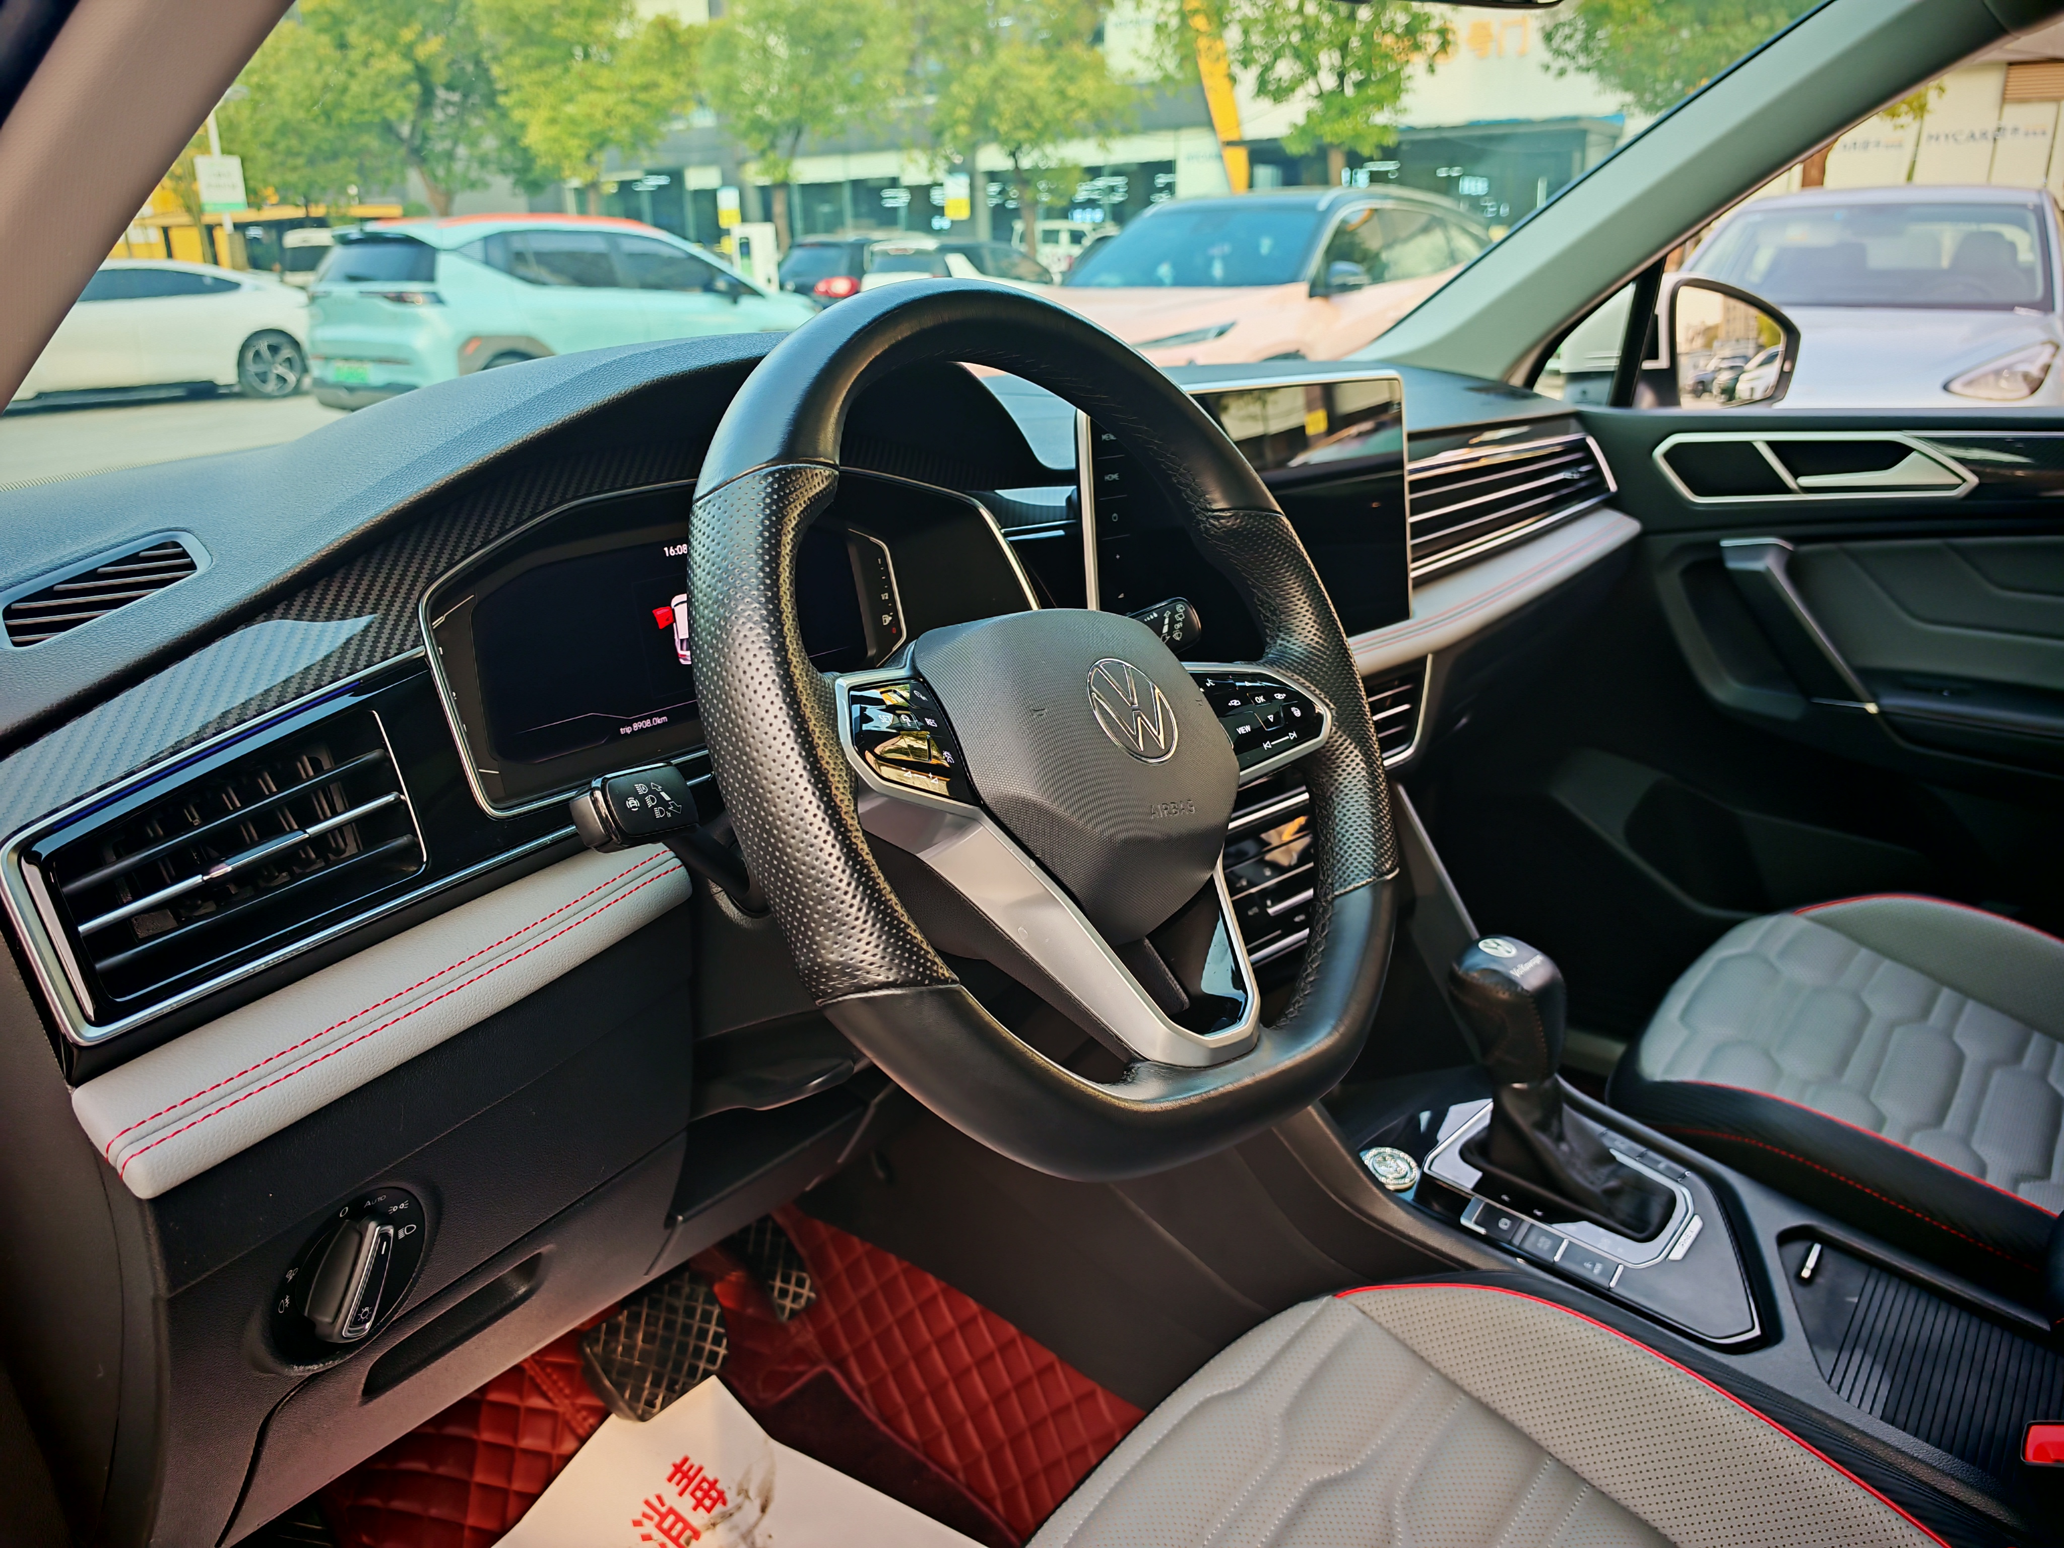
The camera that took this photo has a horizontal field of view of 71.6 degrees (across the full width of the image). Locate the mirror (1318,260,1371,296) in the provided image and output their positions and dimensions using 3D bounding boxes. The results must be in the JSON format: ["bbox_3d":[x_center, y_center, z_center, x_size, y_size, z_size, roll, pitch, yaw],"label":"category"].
[{"bbox_3d":[1.512,-2.391,6.900,0.228,0.168,0.132,15,25,35],"label":"mirror"}]

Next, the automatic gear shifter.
[{"bbox_3d":[0.334,0.188,0.897,0.134,0.160,0.065,16,25,36],"label":"automatic gear shifter"}]

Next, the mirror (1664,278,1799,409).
[{"bbox_3d":[0.748,-0.485,1.629,0.213,0.157,0.132,-14,25,-34],"label":"mirror"}]

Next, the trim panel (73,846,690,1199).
[{"bbox_3d":[-0.216,0.079,0.523,0.047,0.036,0.215,-3,18,39],"label":"trim panel"}]

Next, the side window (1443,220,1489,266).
[{"bbox_3d":[2.631,-3.212,8.650,0.081,0.233,0.609,15,25,35],"label":"side window"}]

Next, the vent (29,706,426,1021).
[{"bbox_3d":[-0.279,0.030,0.505,0.036,0.061,0.124,-18,9,38],"label":"vent"}]

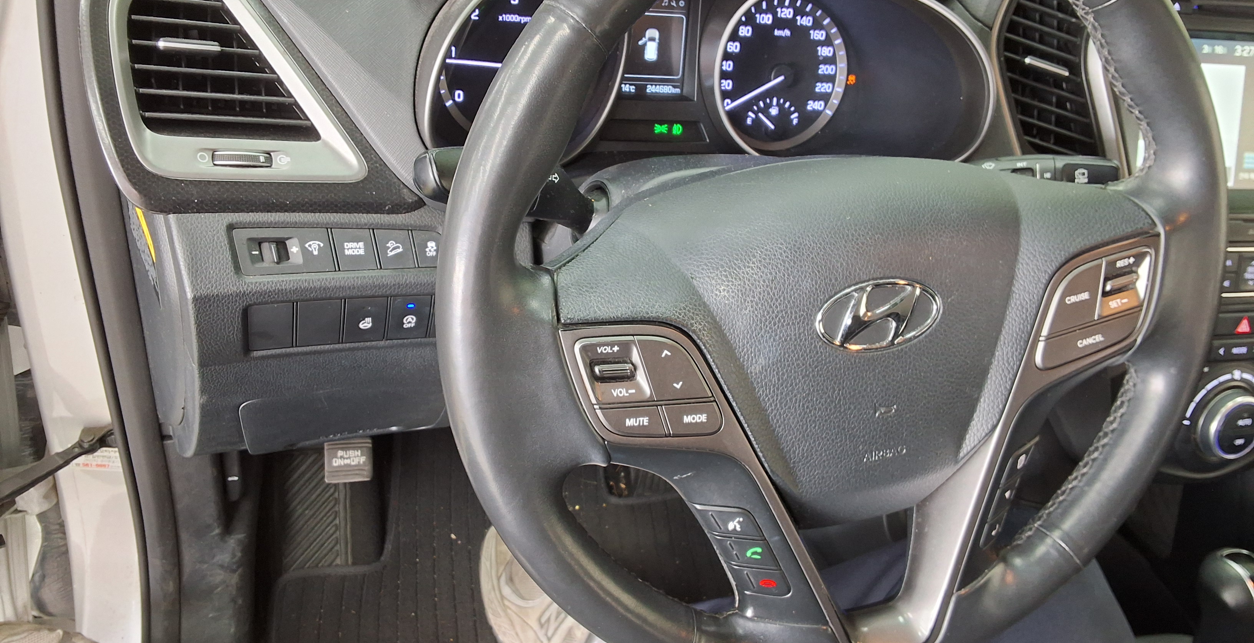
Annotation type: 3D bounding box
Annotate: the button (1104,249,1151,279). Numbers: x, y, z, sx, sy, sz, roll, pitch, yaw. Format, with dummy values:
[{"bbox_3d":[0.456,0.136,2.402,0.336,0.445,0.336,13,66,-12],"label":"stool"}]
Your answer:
[{"bbox_3d":[0.236,-0.028,0.483,0.026,0.011,0.008,-15,17,-14],"label":"button"}]

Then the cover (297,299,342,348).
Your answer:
[{"bbox_3d":[-0.161,-0.001,0.532,0.023,0.027,0.010,-3,33,-17],"label":"cover"}]

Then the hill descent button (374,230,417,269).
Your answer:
[{"bbox_3d":[-0.120,-0.039,0.528,0.020,0.022,0.010,-3,23,-17],"label":"hill descent button"}]

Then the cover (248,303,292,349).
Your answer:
[{"bbox_3d":[-0.184,0.001,0.525,0.022,0.027,0.010,-3,33,-17],"label":"cover"}]

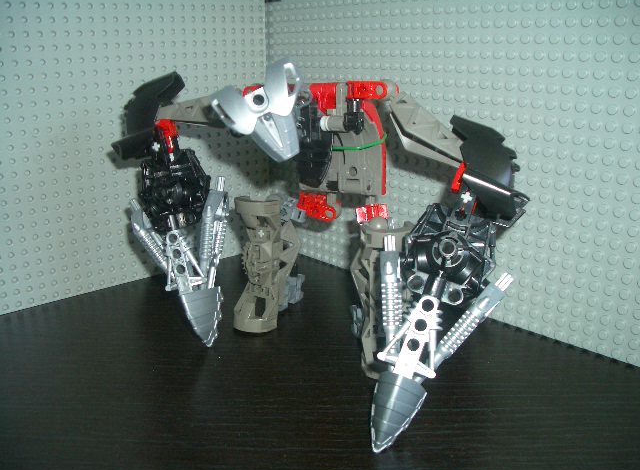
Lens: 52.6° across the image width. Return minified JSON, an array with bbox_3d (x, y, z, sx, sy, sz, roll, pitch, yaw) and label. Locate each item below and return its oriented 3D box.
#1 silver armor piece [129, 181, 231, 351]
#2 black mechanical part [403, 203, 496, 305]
[{"bbox_3d":[-0.066,0.015,0.331,0.048,0.081,0.023,-10,13,11],"label":"silver armor piece"},{"bbox_3d":[0.050,0.008,0.251,0.034,0.035,0.026,20,14,3],"label":"black mechanical part"}]

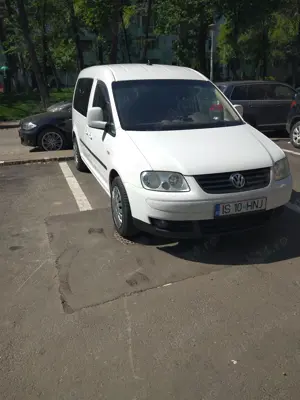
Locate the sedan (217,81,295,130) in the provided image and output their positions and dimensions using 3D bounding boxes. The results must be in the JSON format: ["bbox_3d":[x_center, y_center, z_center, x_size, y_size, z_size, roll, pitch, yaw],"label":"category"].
[{"bbox_3d":[3.371,-3.023,9.875,4.950,1.680,1.920,-10,23,-26],"label":"sedan"}]

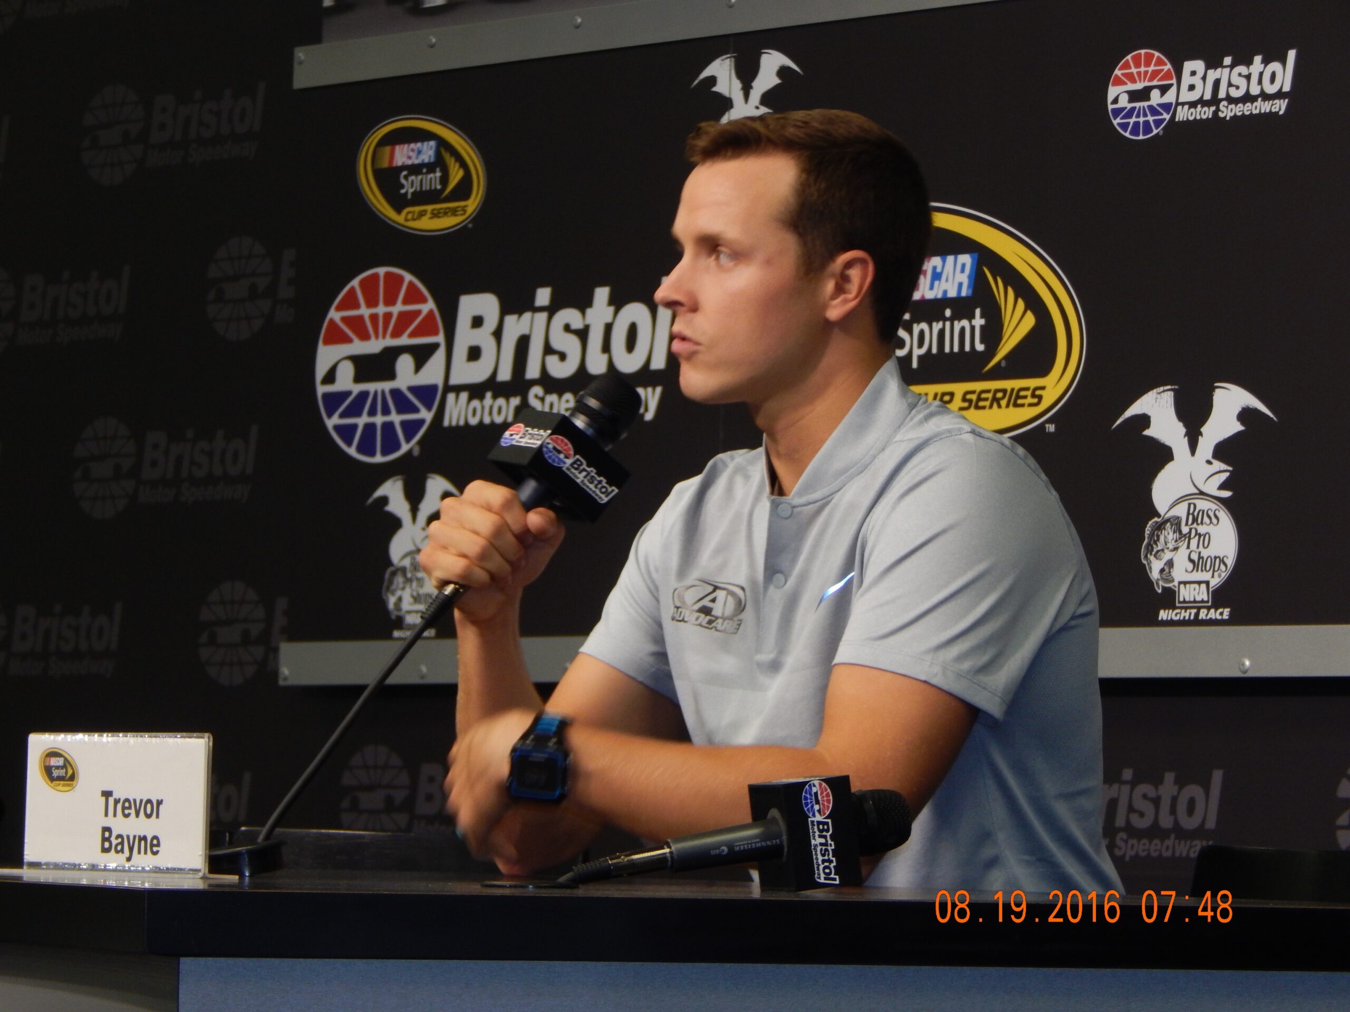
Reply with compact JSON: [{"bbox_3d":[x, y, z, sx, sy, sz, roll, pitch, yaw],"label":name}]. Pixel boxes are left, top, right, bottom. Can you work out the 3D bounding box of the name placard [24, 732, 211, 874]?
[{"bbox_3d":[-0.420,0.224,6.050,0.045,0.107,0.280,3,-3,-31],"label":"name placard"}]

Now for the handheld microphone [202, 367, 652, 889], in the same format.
[{"bbox_3d":[-0.199,0.104,6.240,0.080,0.480,0.082,42,-11,-18],"label":"handheld microphone"}]

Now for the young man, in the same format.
[{"bbox_3d":[0.030,0.346,6.352,0.660,1.330,0.530,3,-3,-37],"label":"young man"}]

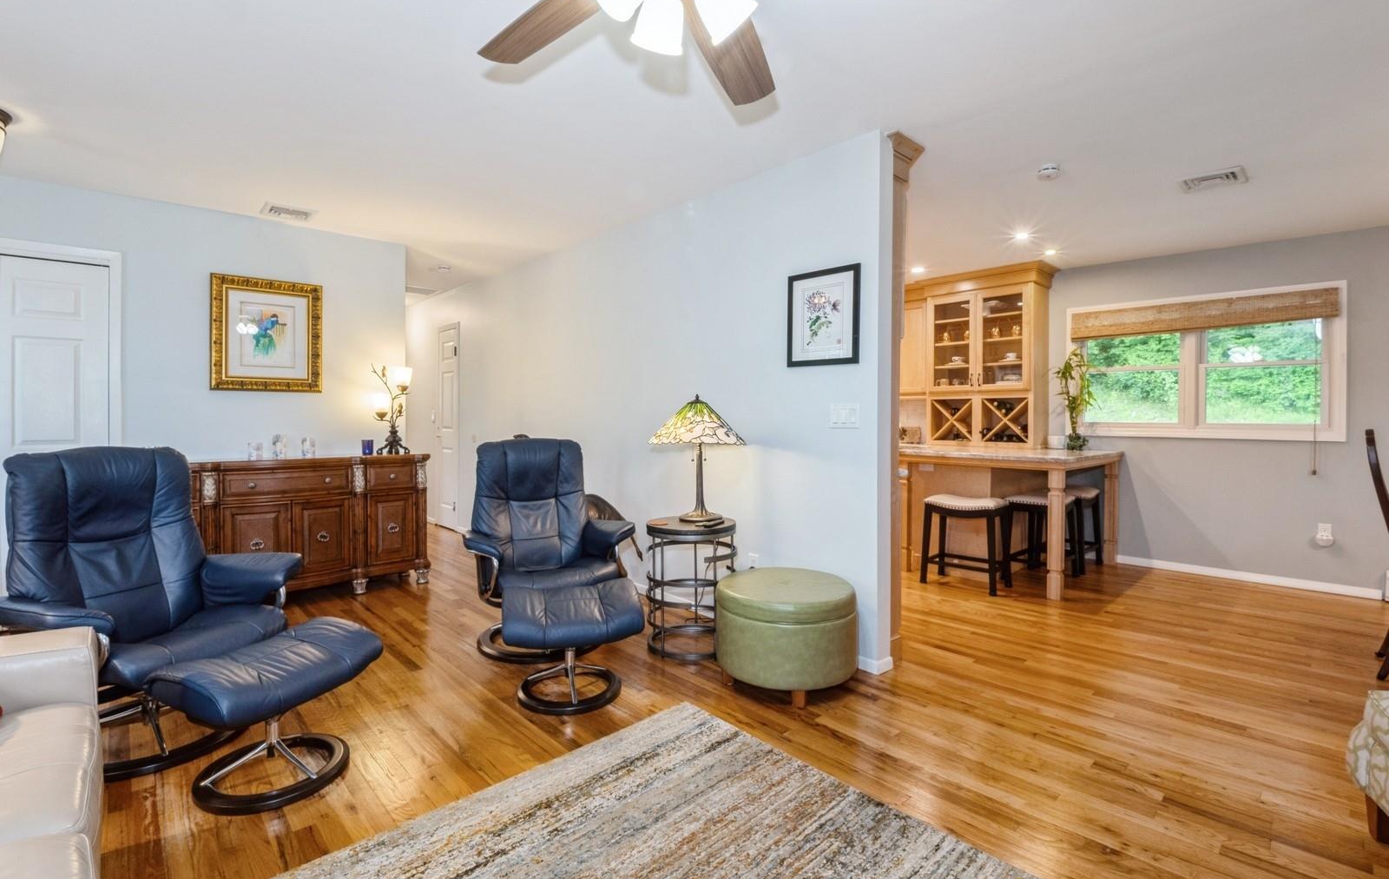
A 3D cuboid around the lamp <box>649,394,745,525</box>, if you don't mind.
[{"bbox_3d":[0.014,0.098,2.941,0.485,0.668,0.475,0,2,0],"label":"lamp"}]

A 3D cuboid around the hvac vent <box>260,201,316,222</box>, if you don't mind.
[{"bbox_3d":[-2.568,-1.429,3.554,0.254,0.020,0.277,-1,3,-39],"label":"hvac vent"}]

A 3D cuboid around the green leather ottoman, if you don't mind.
[{"bbox_3d":[0.421,0.860,2.552,0.630,0.430,0.620,0,2,0],"label":"green leather ottoman"}]

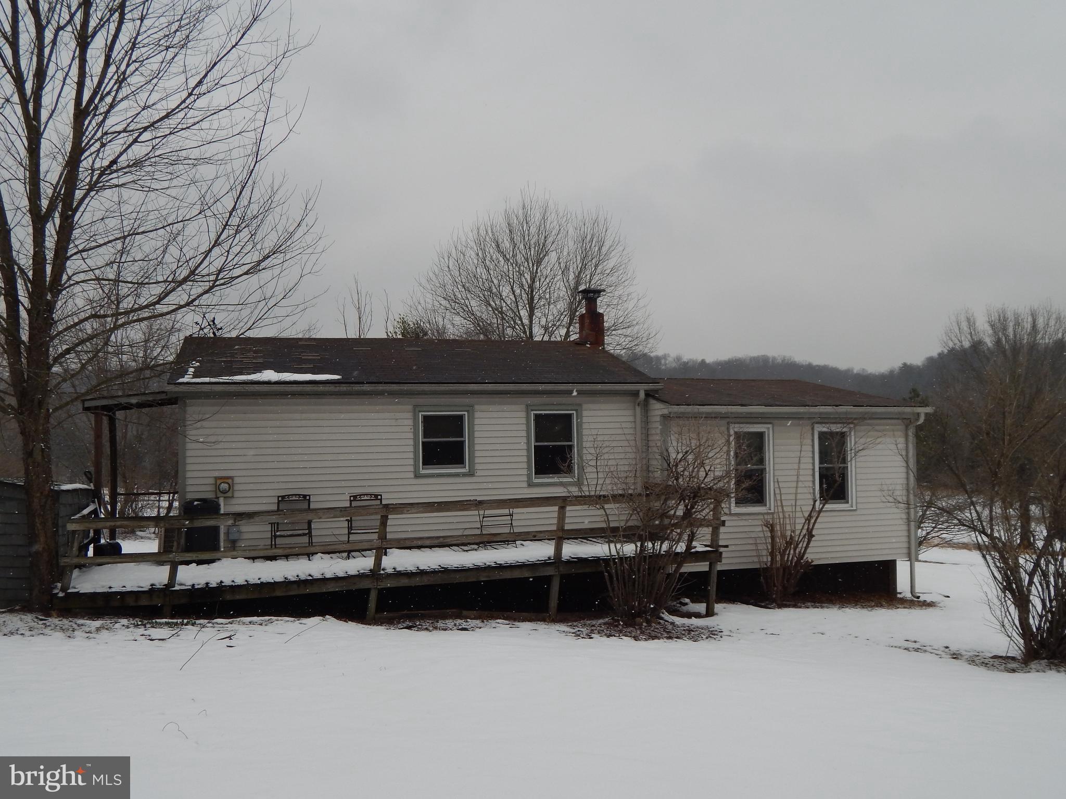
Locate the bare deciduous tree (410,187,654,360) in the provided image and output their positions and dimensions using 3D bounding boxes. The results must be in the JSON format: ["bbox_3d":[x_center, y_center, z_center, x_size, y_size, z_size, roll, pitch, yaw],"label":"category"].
[{"bbox_3d":[-0.090,-1.620,29.057,8.400,11.070,8.200,0,-1,-17],"label":"bare deciduous tree"}]

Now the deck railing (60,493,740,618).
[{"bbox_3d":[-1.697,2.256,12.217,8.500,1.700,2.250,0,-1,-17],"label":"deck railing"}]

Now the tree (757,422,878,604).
[{"bbox_3d":[4.495,1.813,13.750,1.750,2.750,1.400,0,-1,-17],"label":"tree"}]

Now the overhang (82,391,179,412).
[{"bbox_3d":[-5.844,0.038,12.751,1.220,0.290,1.550,0,-1,-17],"label":"overhang"}]

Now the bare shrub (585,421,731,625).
[{"bbox_3d":[1.657,1.657,11.550,1.750,2.600,1.600,-1,-1,0],"label":"bare shrub"}]

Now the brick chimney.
[{"bbox_3d":[1.125,-1.577,16.683,0.420,1.160,0.420,0,-1,-17],"label":"brick chimney"}]

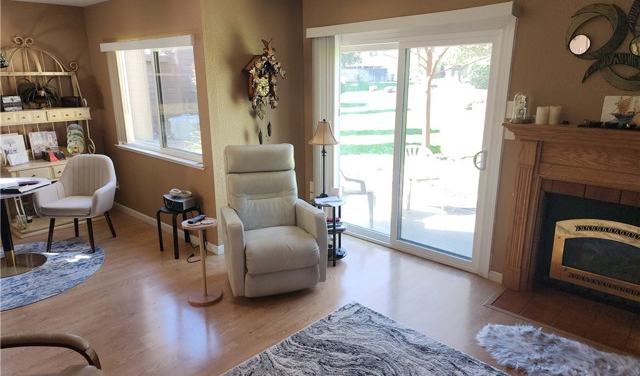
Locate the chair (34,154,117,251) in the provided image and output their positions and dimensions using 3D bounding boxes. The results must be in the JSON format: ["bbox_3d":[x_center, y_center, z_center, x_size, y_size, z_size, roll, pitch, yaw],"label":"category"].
[{"bbox_3d":[-2.463,0.156,4.370,0.590,0.880,0.630,1,16,4],"label":"chair"}]

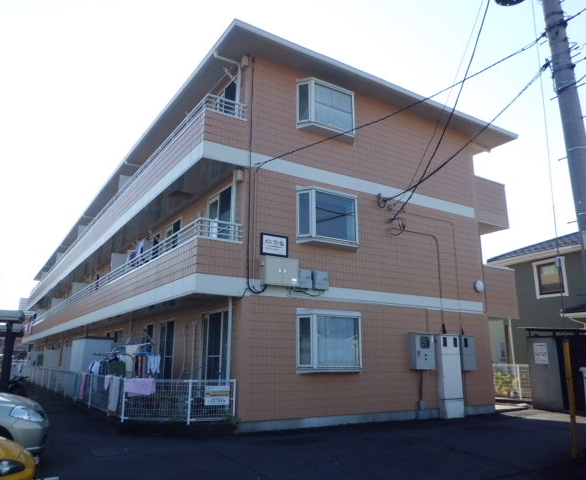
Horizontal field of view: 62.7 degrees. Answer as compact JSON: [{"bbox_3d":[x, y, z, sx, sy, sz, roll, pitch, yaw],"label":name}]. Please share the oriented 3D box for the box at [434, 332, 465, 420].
[{"bbox_3d":[4.157,3.600,12.698,0.692,2.071,0.195,9,-16,-32],"label":"box"}]

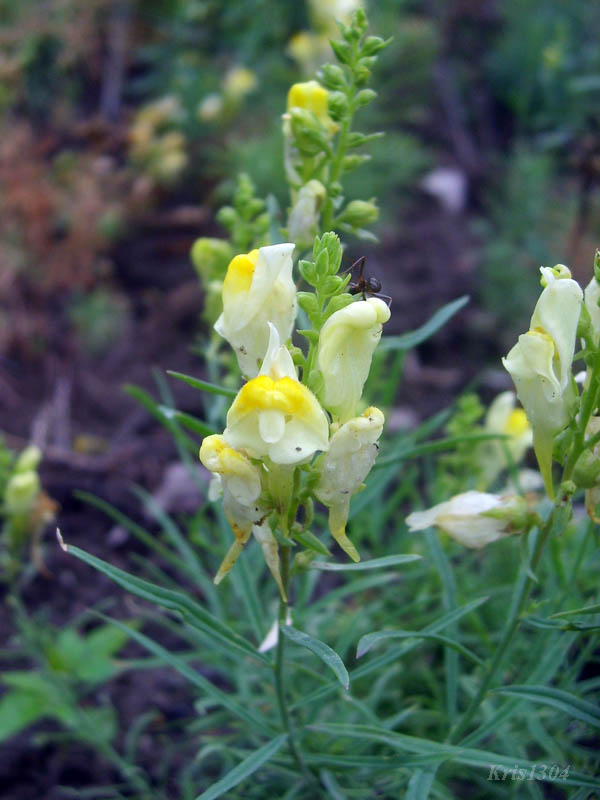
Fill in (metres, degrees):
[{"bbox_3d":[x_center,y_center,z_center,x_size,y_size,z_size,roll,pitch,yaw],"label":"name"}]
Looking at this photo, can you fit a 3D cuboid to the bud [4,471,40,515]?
[{"bbox_3d":[-0.093,0.031,0.270,0.012,0.015,0.012,0,25,0],"label":"bud"}]

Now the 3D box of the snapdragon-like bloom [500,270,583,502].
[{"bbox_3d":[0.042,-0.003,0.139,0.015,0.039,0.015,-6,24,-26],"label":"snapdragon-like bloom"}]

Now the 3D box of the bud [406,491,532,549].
[{"bbox_3d":[0.031,0.022,0.148,0.023,0.010,0.010,0,0,-12],"label":"bud"}]

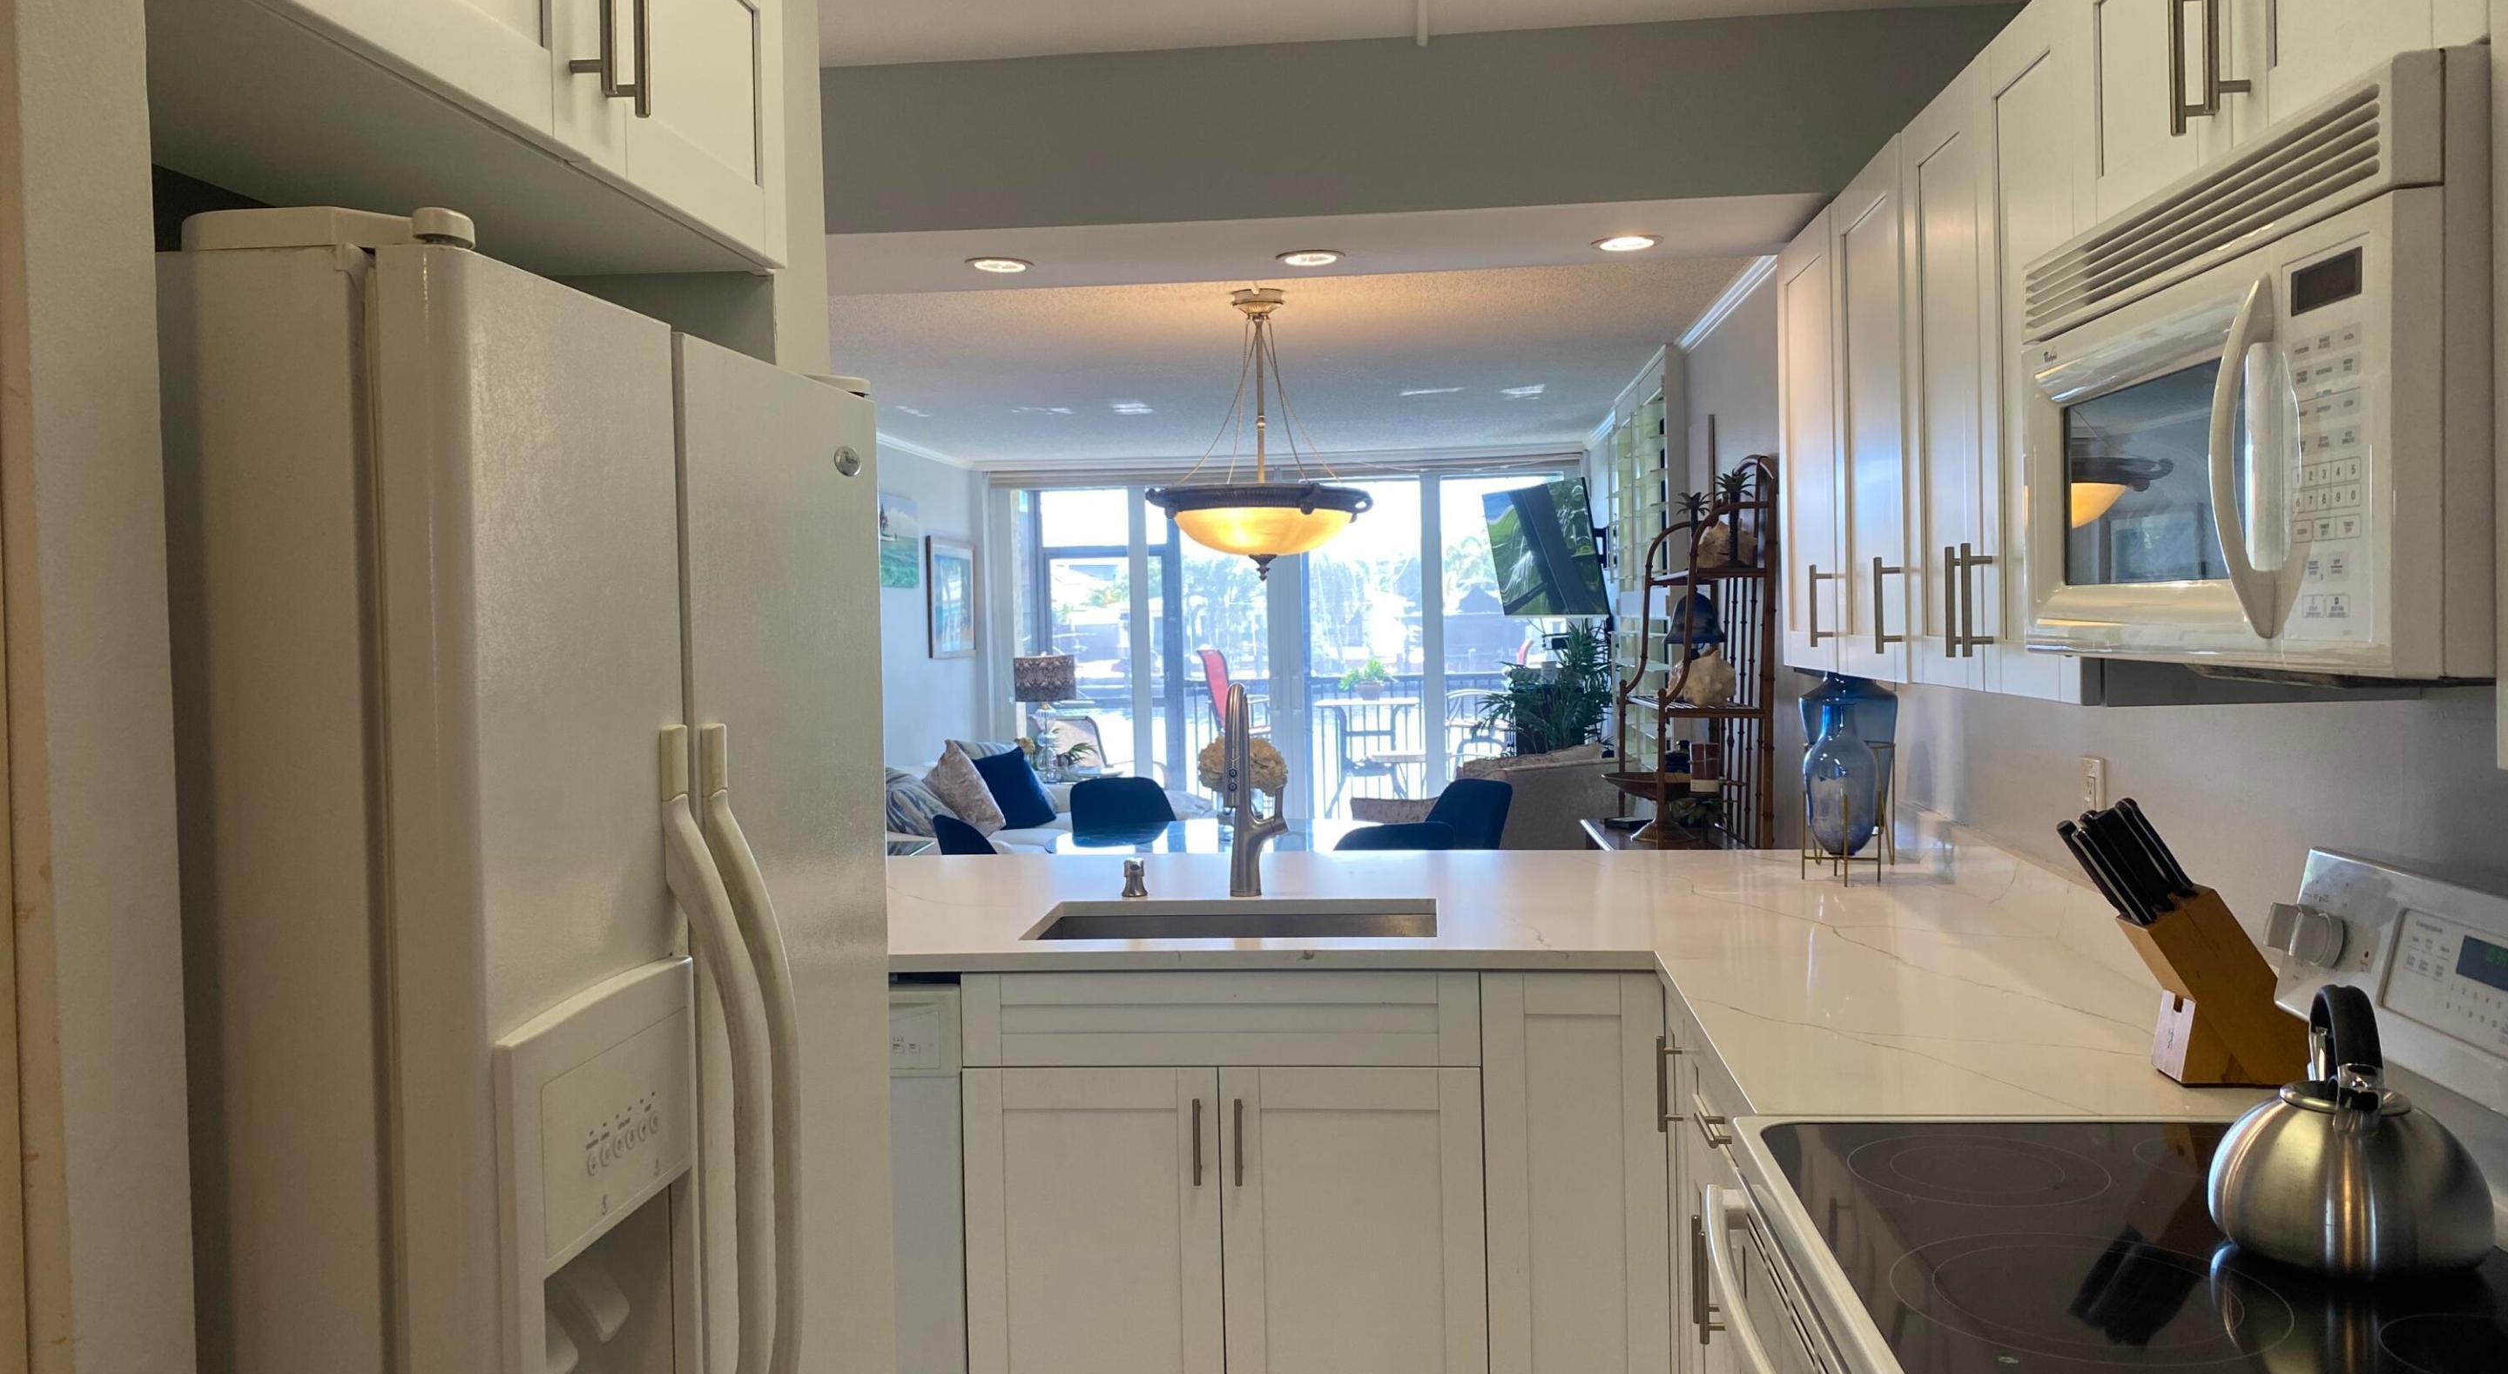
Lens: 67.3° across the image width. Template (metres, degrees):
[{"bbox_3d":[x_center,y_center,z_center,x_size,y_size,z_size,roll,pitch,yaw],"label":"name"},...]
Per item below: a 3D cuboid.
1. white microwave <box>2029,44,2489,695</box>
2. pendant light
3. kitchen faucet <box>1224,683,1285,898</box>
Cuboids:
[{"bbox_3d":[0.942,-0.221,1.575,0.400,0.410,0.755,-1,2,5],"label":"white microwave"},{"bbox_3d":[0.037,-0.754,5.642,0.675,0.865,0.675,-1,2,5],"label":"pendant light"},{"bbox_3d":[0.001,0.197,3.473,0.115,0.405,0.260,-1,2,7],"label":"kitchen faucet"}]

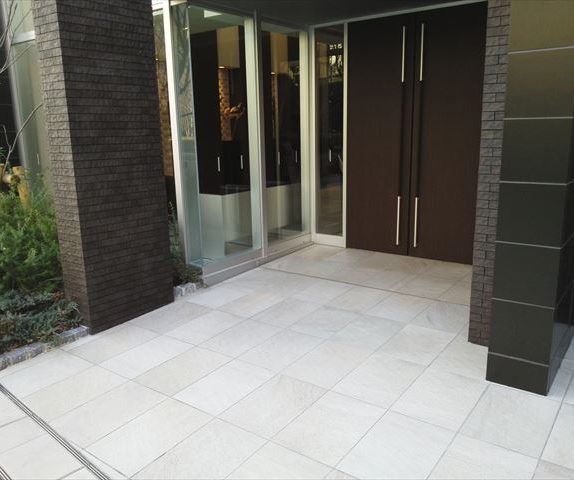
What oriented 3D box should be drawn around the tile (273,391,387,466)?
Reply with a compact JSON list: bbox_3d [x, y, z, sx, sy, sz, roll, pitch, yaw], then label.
[{"bbox_3d":[0.251,1.030,2.758,0.393,0.024,0.605,8,17,35],"label":"tile"}]

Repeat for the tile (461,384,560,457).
[{"bbox_3d":[1.258,1.000,2.797,0.400,0.020,0.600,8,17,36],"label":"tile"}]

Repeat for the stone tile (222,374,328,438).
[{"bbox_3d":[-0.067,1.000,3.025,0.400,0.020,0.600,8,17,36],"label":"stone tile"}]

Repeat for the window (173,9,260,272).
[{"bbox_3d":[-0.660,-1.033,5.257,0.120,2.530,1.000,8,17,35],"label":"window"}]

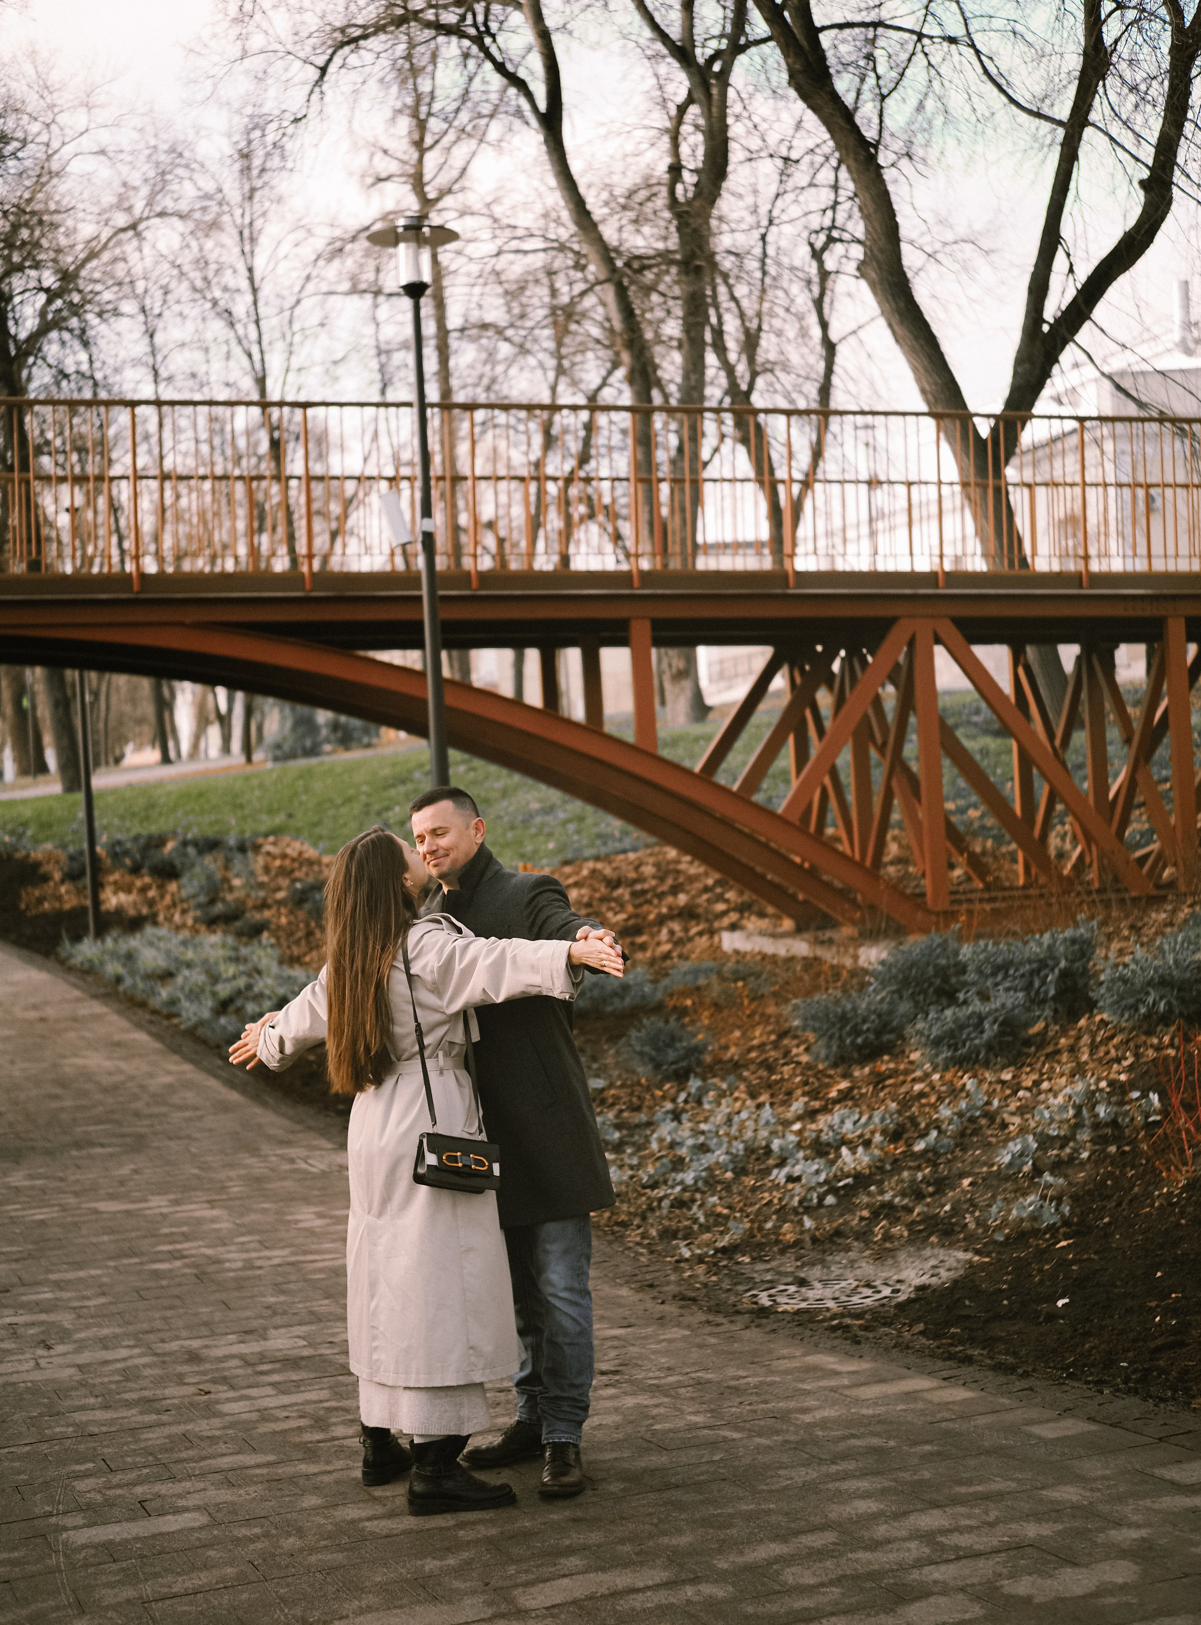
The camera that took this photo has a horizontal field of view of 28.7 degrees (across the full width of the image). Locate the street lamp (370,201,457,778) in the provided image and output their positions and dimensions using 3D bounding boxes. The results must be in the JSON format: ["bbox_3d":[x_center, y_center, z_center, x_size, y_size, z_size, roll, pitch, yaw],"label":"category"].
[{"bbox_3d":[-0.940,-0.771,13.470,0.530,5.370,0.530,-3,-1,-4],"label":"street lamp"}]

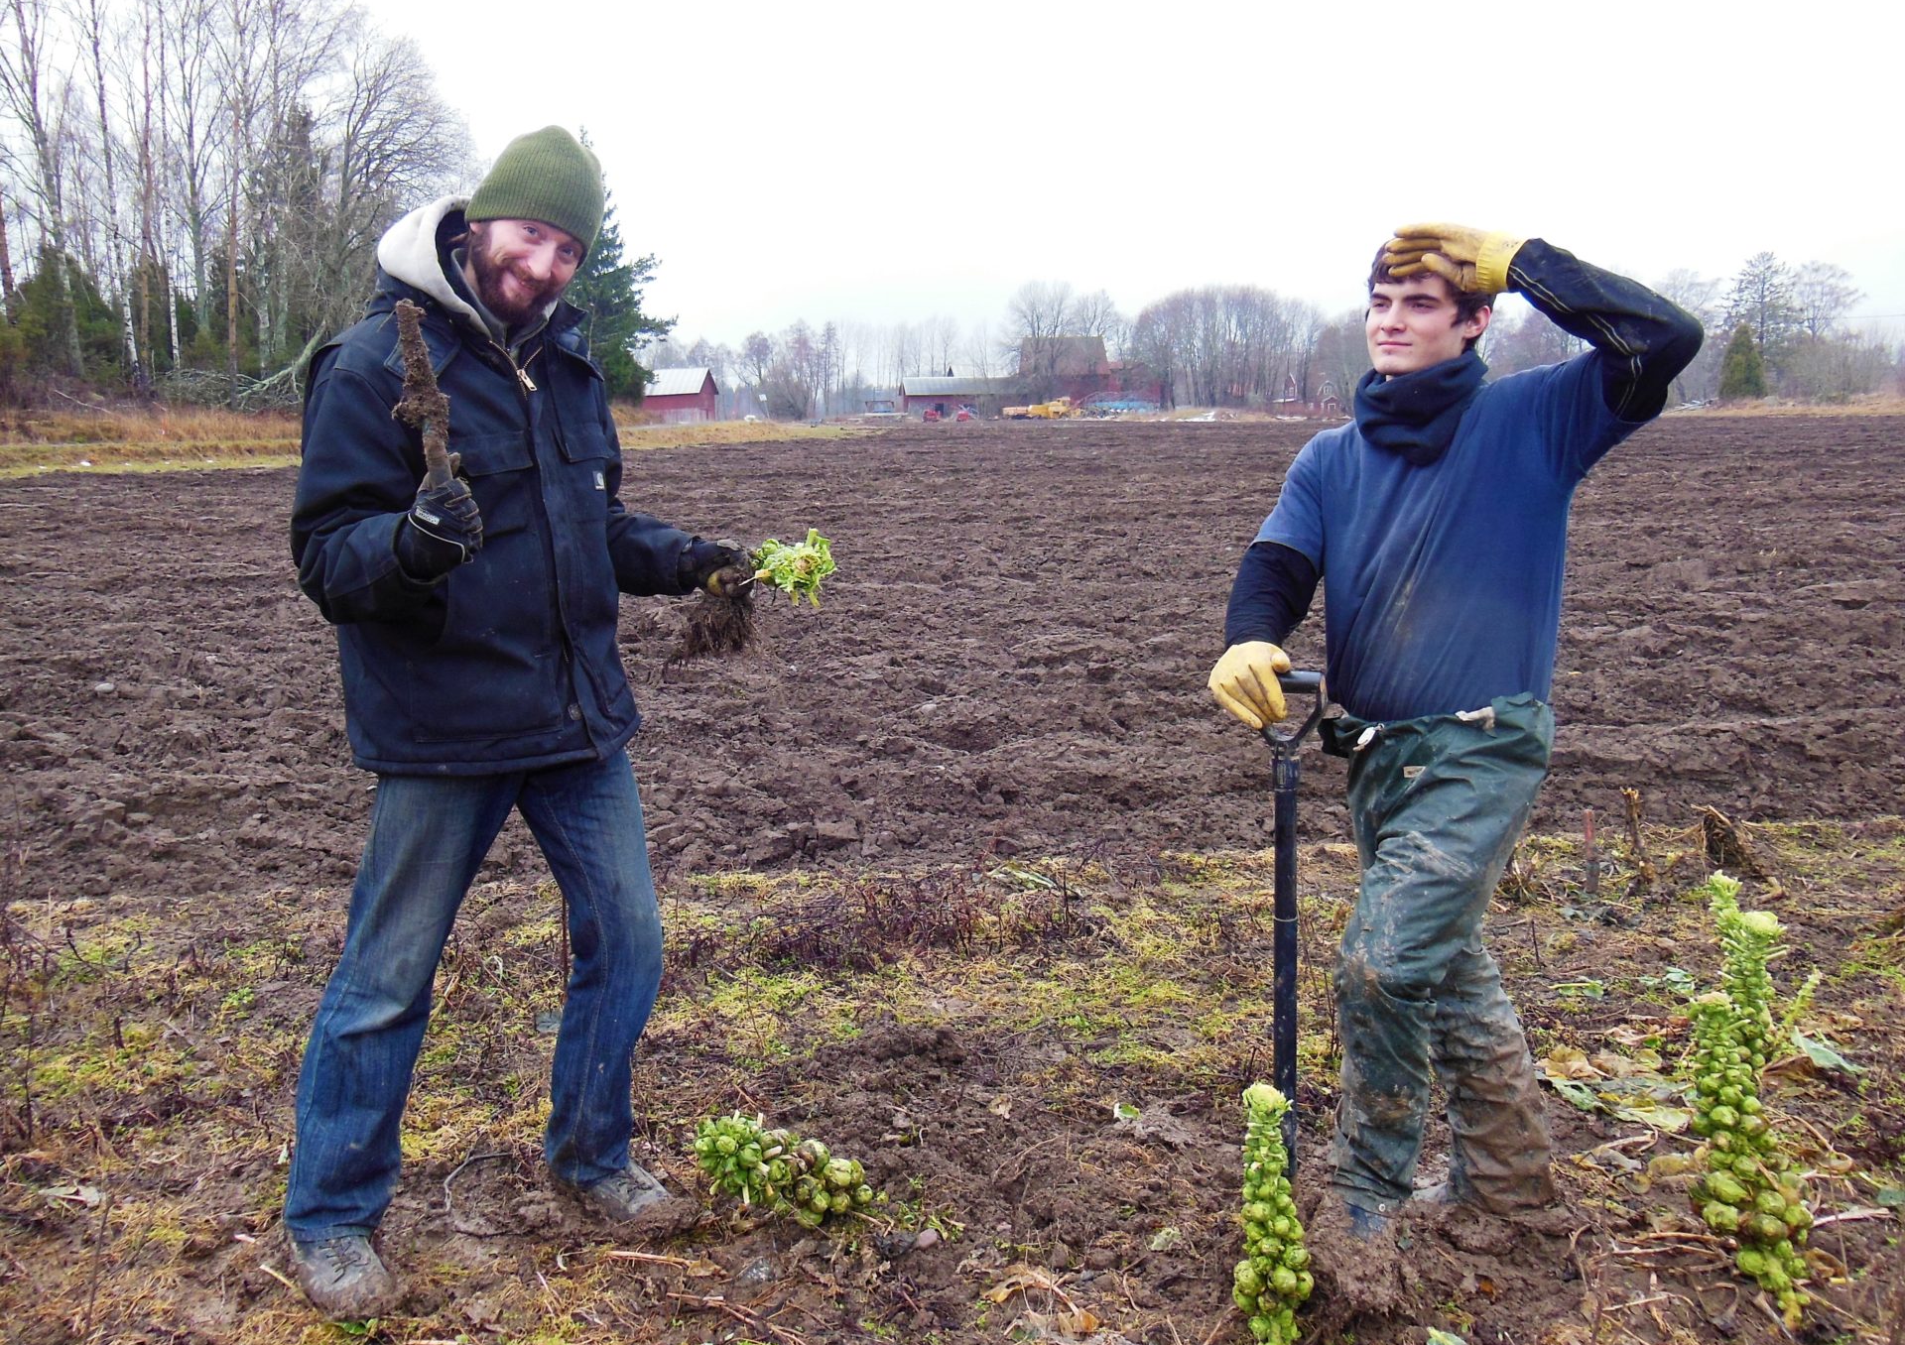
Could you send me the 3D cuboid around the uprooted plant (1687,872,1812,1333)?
[{"bbox_3d":[1.250,0.672,2.187,0.170,0.710,0.190,-5,9,31],"label":"uprooted plant"}]

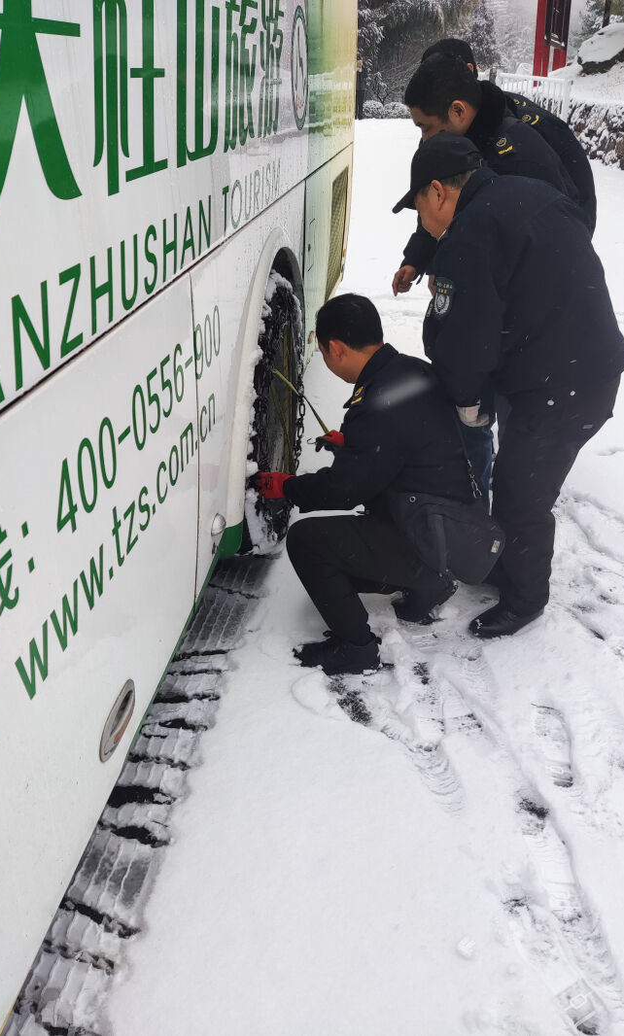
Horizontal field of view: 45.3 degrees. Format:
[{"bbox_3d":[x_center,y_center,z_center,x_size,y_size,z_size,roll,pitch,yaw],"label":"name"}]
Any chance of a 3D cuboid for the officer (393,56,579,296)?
[{"bbox_3d":[0.550,-0.557,2.480,0.650,1.650,0.560,3,30,6],"label":"officer"}]

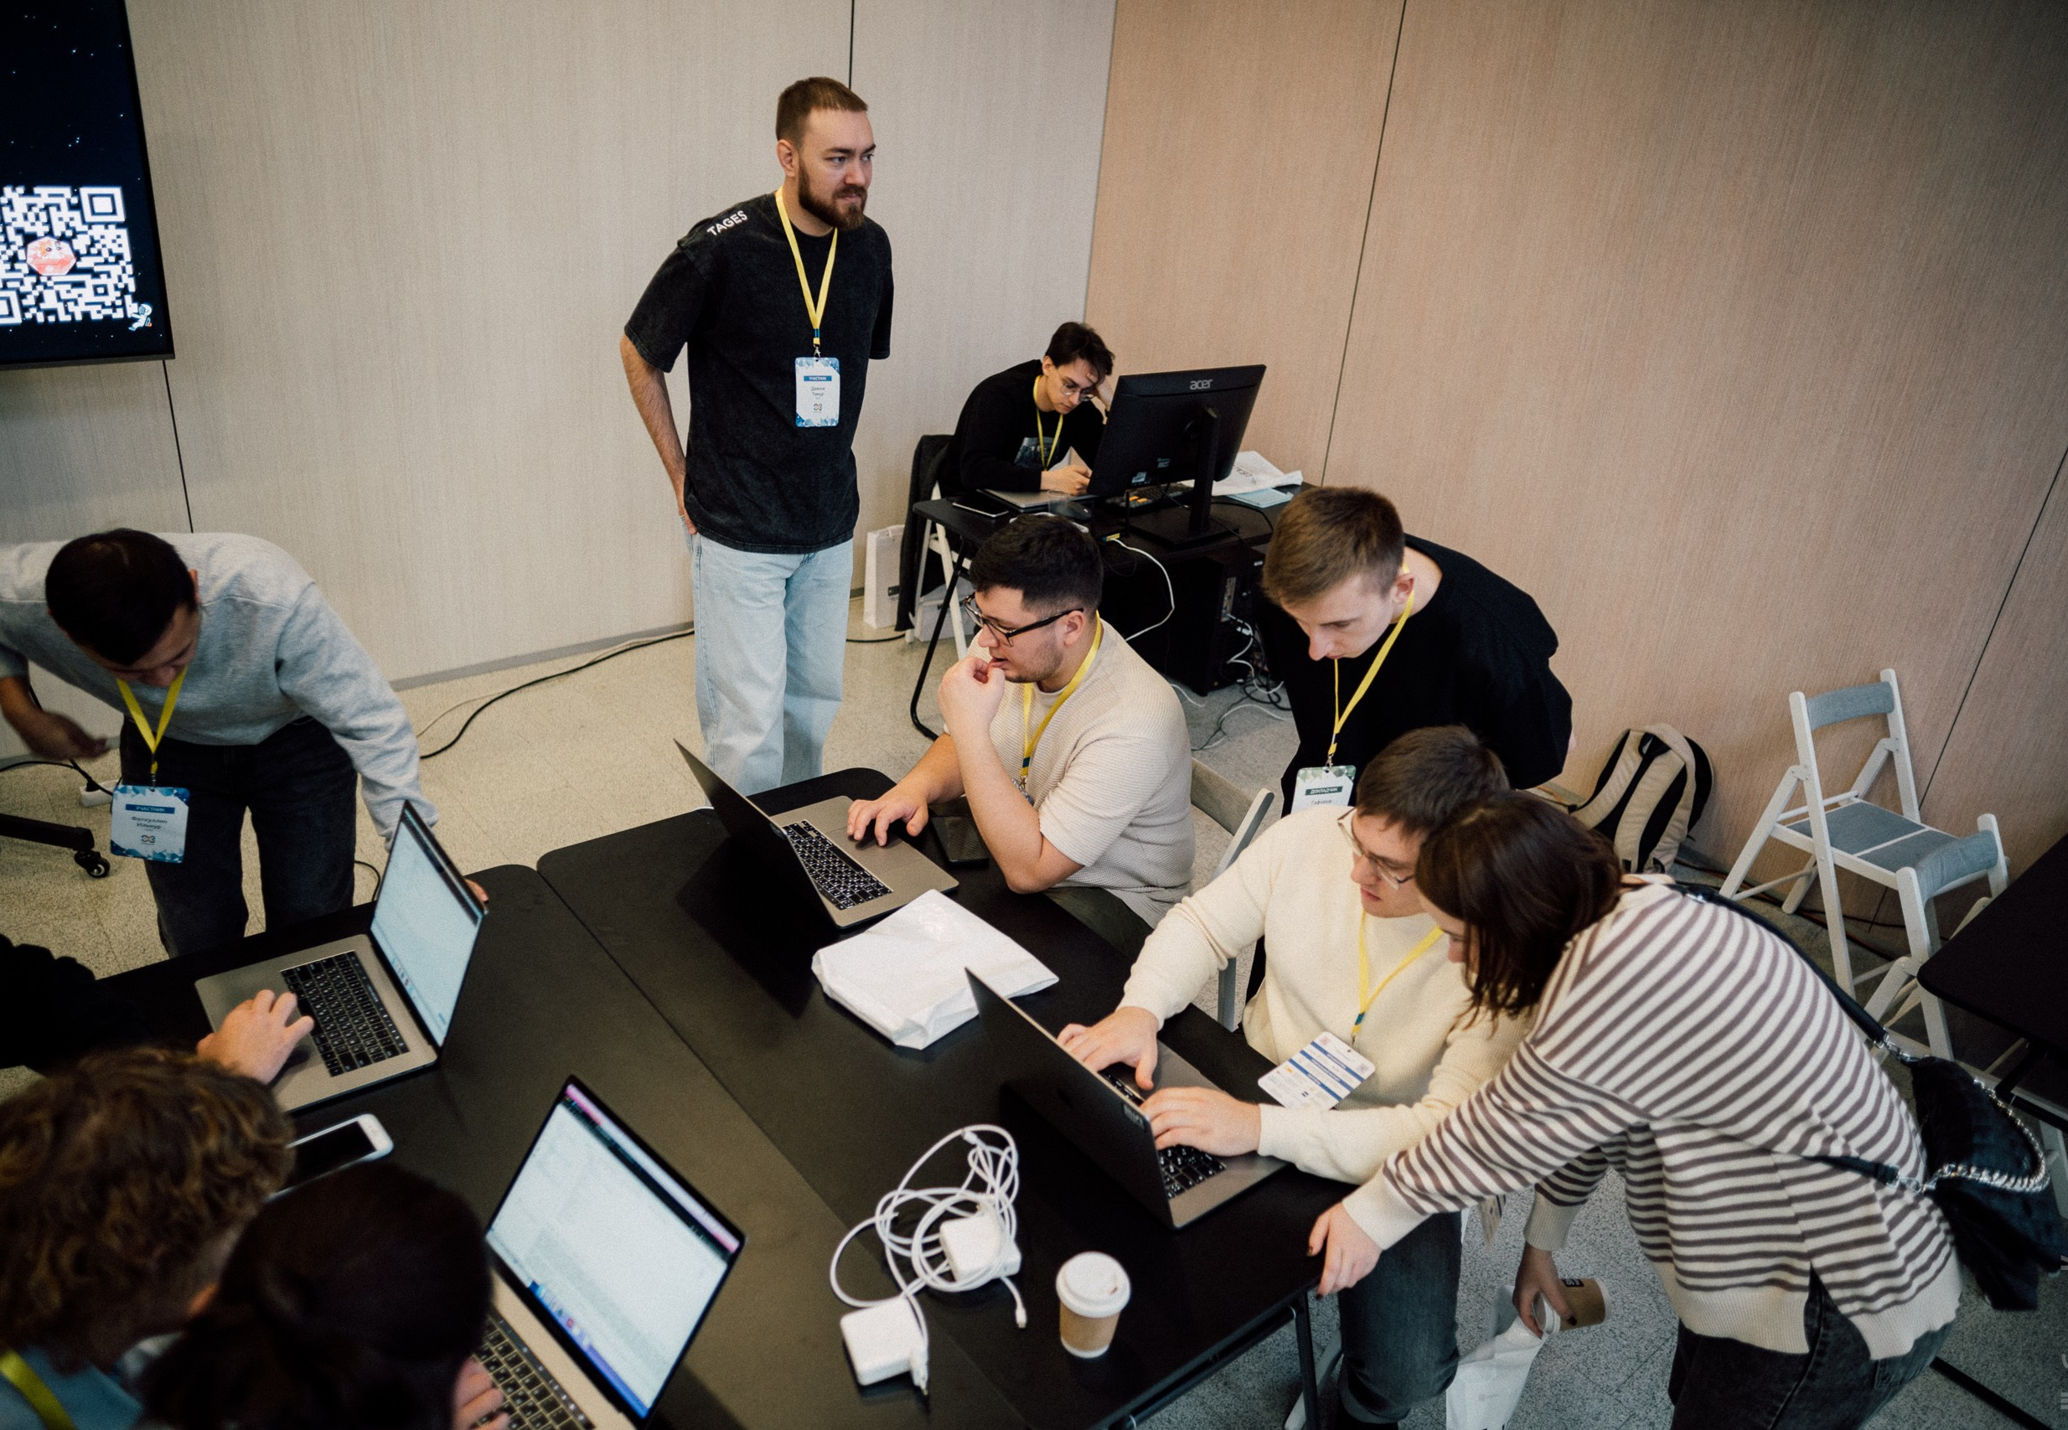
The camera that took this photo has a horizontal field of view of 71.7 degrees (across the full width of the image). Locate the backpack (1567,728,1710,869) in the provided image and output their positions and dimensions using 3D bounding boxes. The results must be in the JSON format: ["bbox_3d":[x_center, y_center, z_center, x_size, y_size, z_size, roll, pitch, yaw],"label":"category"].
[{"bbox_3d":[1.766,0.257,4.088,0.200,0.450,0.310,0,24,-38],"label":"backpack"}]

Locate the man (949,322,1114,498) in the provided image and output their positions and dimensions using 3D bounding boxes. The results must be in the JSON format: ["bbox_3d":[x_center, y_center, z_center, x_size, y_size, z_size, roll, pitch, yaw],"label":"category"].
[{"bbox_3d":[-0.022,-0.696,4.791,0.520,1.210,0.640,-14,32,-34],"label":"man"}]

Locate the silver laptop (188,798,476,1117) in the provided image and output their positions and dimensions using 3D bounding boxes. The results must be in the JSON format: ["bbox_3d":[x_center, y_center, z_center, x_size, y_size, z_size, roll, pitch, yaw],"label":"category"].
[{"bbox_3d":[-0.992,0.337,2.030,0.324,0.233,0.349,-15,32,-35],"label":"silver laptop"}]

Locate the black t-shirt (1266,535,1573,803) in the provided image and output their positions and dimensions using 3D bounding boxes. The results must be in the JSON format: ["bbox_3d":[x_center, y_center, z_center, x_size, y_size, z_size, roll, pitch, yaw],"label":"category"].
[{"bbox_3d":[0.691,-0.059,2.565,0.510,0.600,0.460,22,30,30],"label":"black t-shirt"}]

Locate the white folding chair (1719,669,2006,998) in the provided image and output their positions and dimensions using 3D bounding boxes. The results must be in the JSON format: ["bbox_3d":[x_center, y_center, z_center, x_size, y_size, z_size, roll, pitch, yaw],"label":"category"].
[{"bbox_3d":[2.135,0.343,3.598,0.435,0.780,0.480,-12,31,-32],"label":"white folding chair"}]

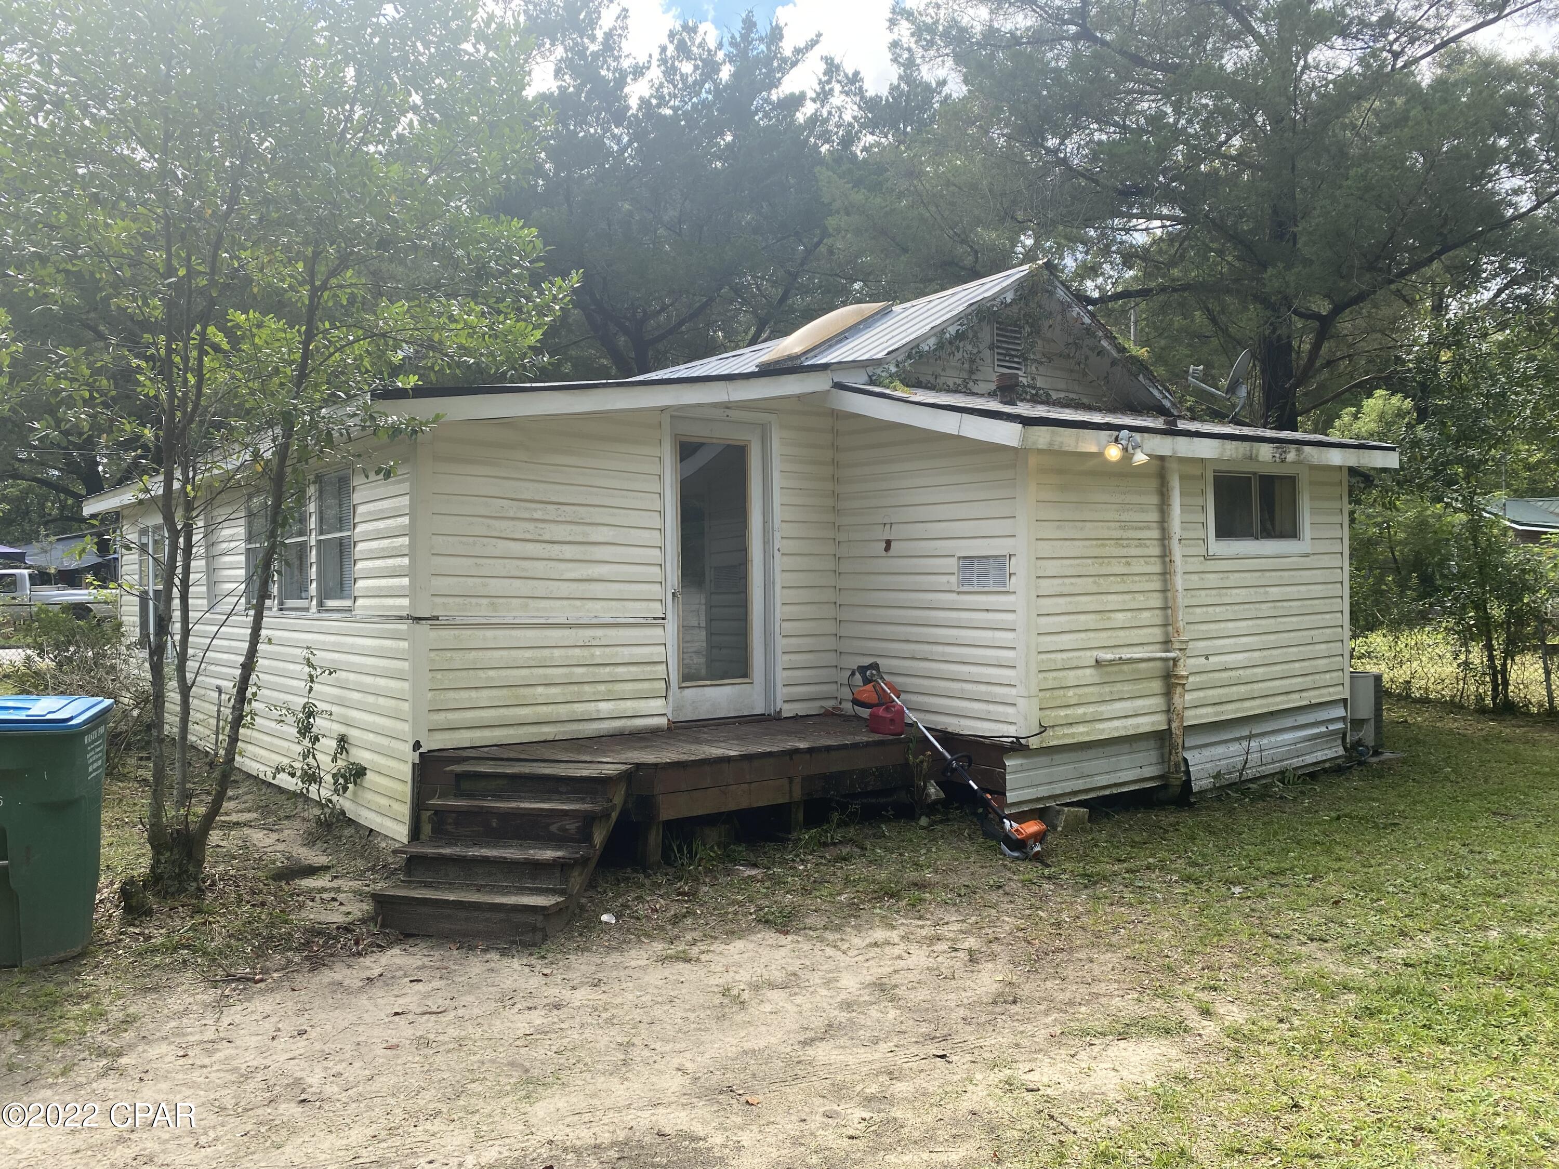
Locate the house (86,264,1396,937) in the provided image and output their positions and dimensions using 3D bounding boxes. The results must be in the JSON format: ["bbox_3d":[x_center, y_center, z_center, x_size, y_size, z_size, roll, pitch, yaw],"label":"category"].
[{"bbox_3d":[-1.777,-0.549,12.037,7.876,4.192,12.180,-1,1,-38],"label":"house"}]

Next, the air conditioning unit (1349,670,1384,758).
[{"bbox_3d":[4.810,1.080,10.240,0.640,0.670,0.640,-1,1,-3],"label":"air conditioning unit"}]

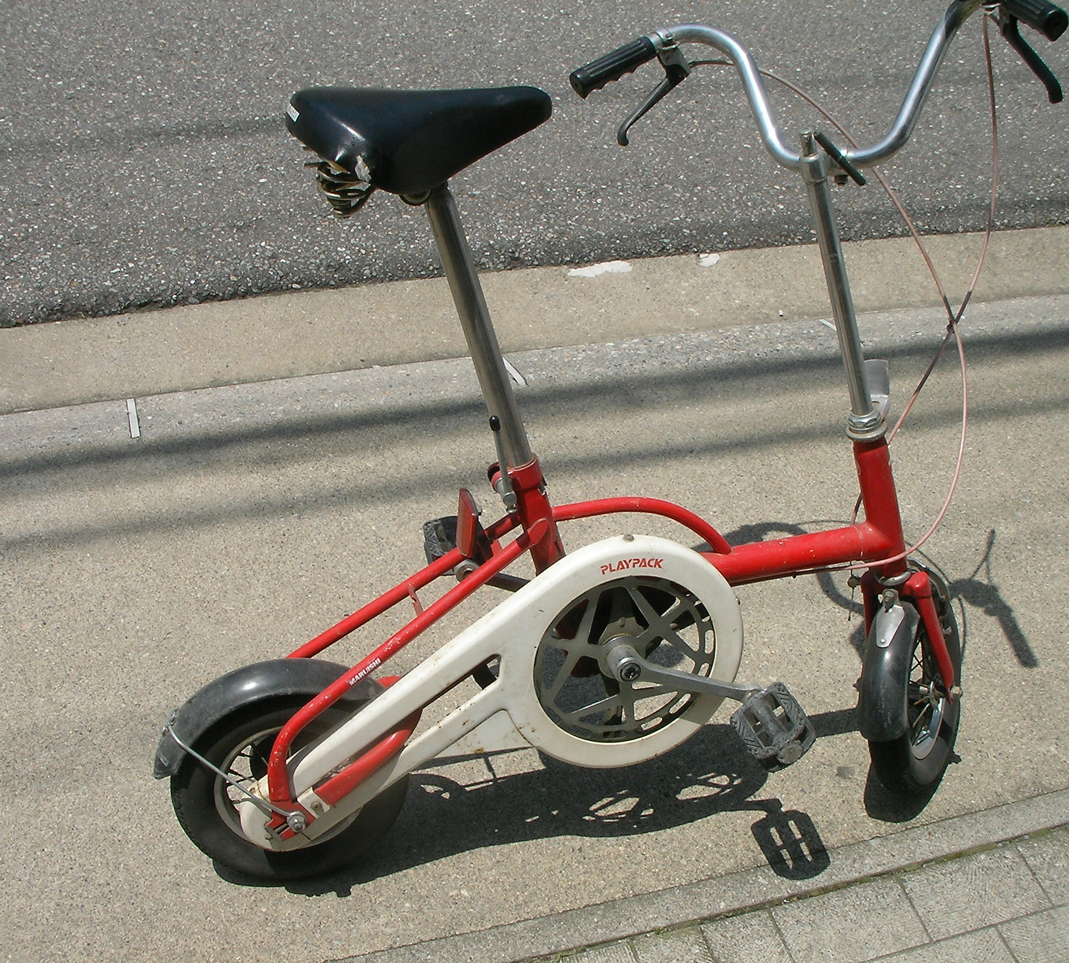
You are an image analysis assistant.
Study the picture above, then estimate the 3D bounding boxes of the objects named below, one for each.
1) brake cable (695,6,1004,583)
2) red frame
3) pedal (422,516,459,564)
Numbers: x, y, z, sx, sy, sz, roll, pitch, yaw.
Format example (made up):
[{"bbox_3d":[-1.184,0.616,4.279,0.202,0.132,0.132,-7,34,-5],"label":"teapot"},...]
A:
[{"bbox_3d":[0.351,-0.206,1.558,0.281,0.607,0.260,-7,24,-10],"label":"brake cable"},{"bbox_3d":[0.093,0.144,1.593,0.838,0.391,0.147,-7,24,-10],"label":"red frame"},{"bbox_3d":[-0.093,0.080,1.710,0.067,0.030,0.100,-14,25,-7],"label":"pedal"}]

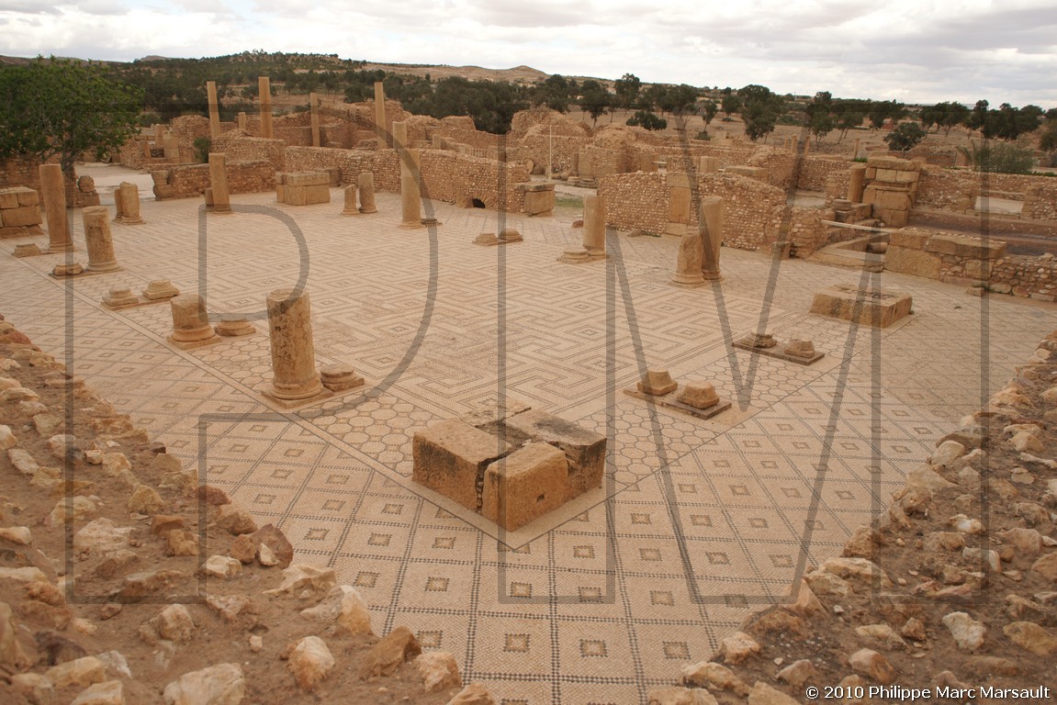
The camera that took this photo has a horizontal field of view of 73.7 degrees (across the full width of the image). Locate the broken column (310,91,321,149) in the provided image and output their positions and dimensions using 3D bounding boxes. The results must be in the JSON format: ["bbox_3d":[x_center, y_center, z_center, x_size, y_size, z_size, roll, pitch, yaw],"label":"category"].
[{"bbox_3d":[-14.648,-15.693,48.647,0.520,4.100,0.520,18,24,39],"label":"broken column"}]

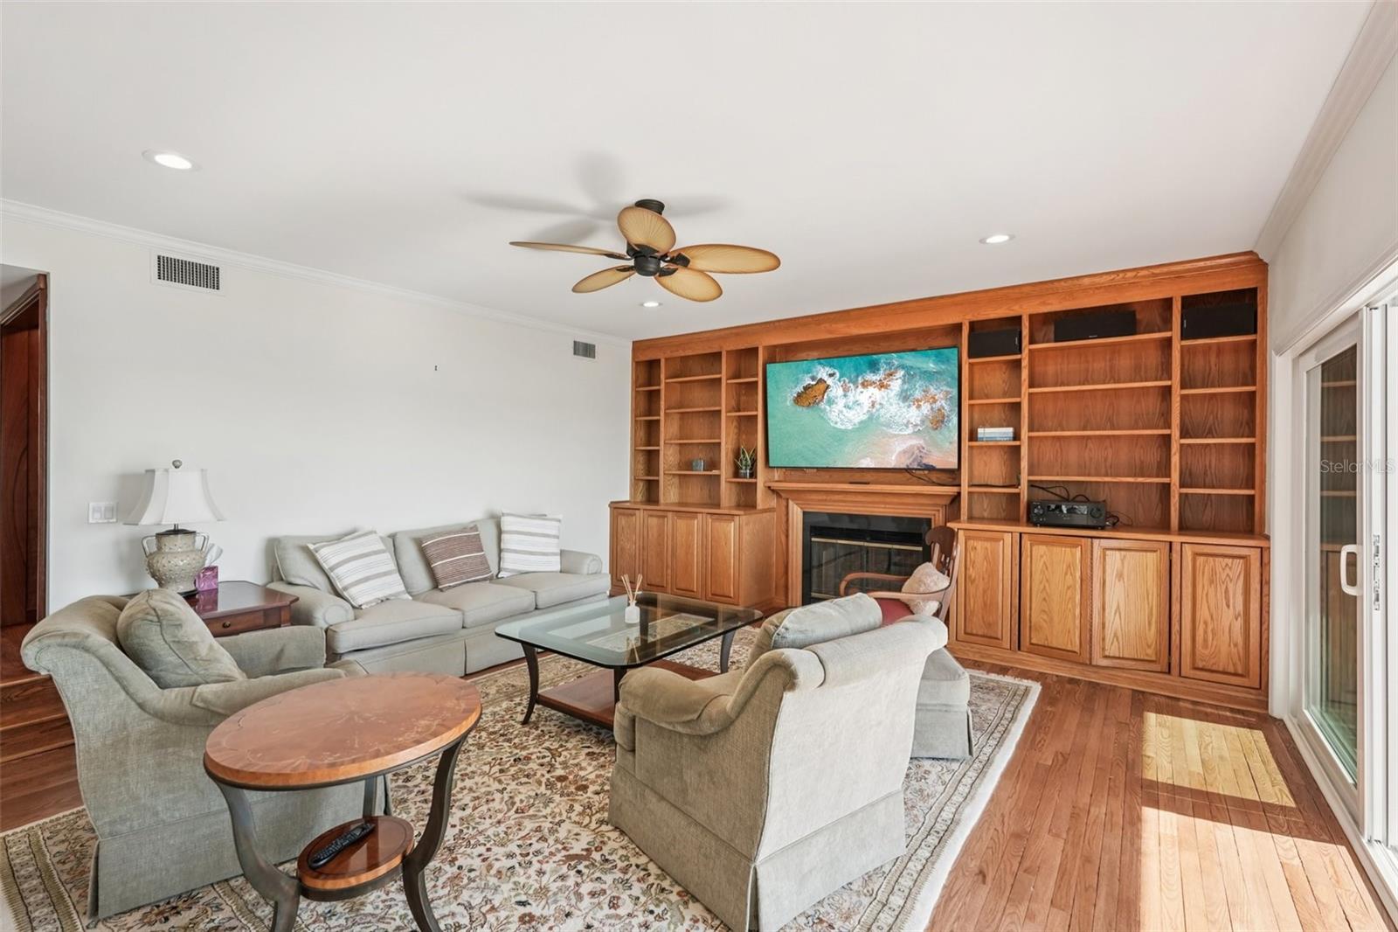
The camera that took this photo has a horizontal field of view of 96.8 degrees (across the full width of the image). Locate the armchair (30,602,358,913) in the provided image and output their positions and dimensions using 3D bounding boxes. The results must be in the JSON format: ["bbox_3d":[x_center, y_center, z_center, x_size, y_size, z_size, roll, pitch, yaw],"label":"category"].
[{"bbox_3d":[-1.761,0.922,2.358,0.970,0.890,0.800,0,0,-35],"label":"armchair"}]

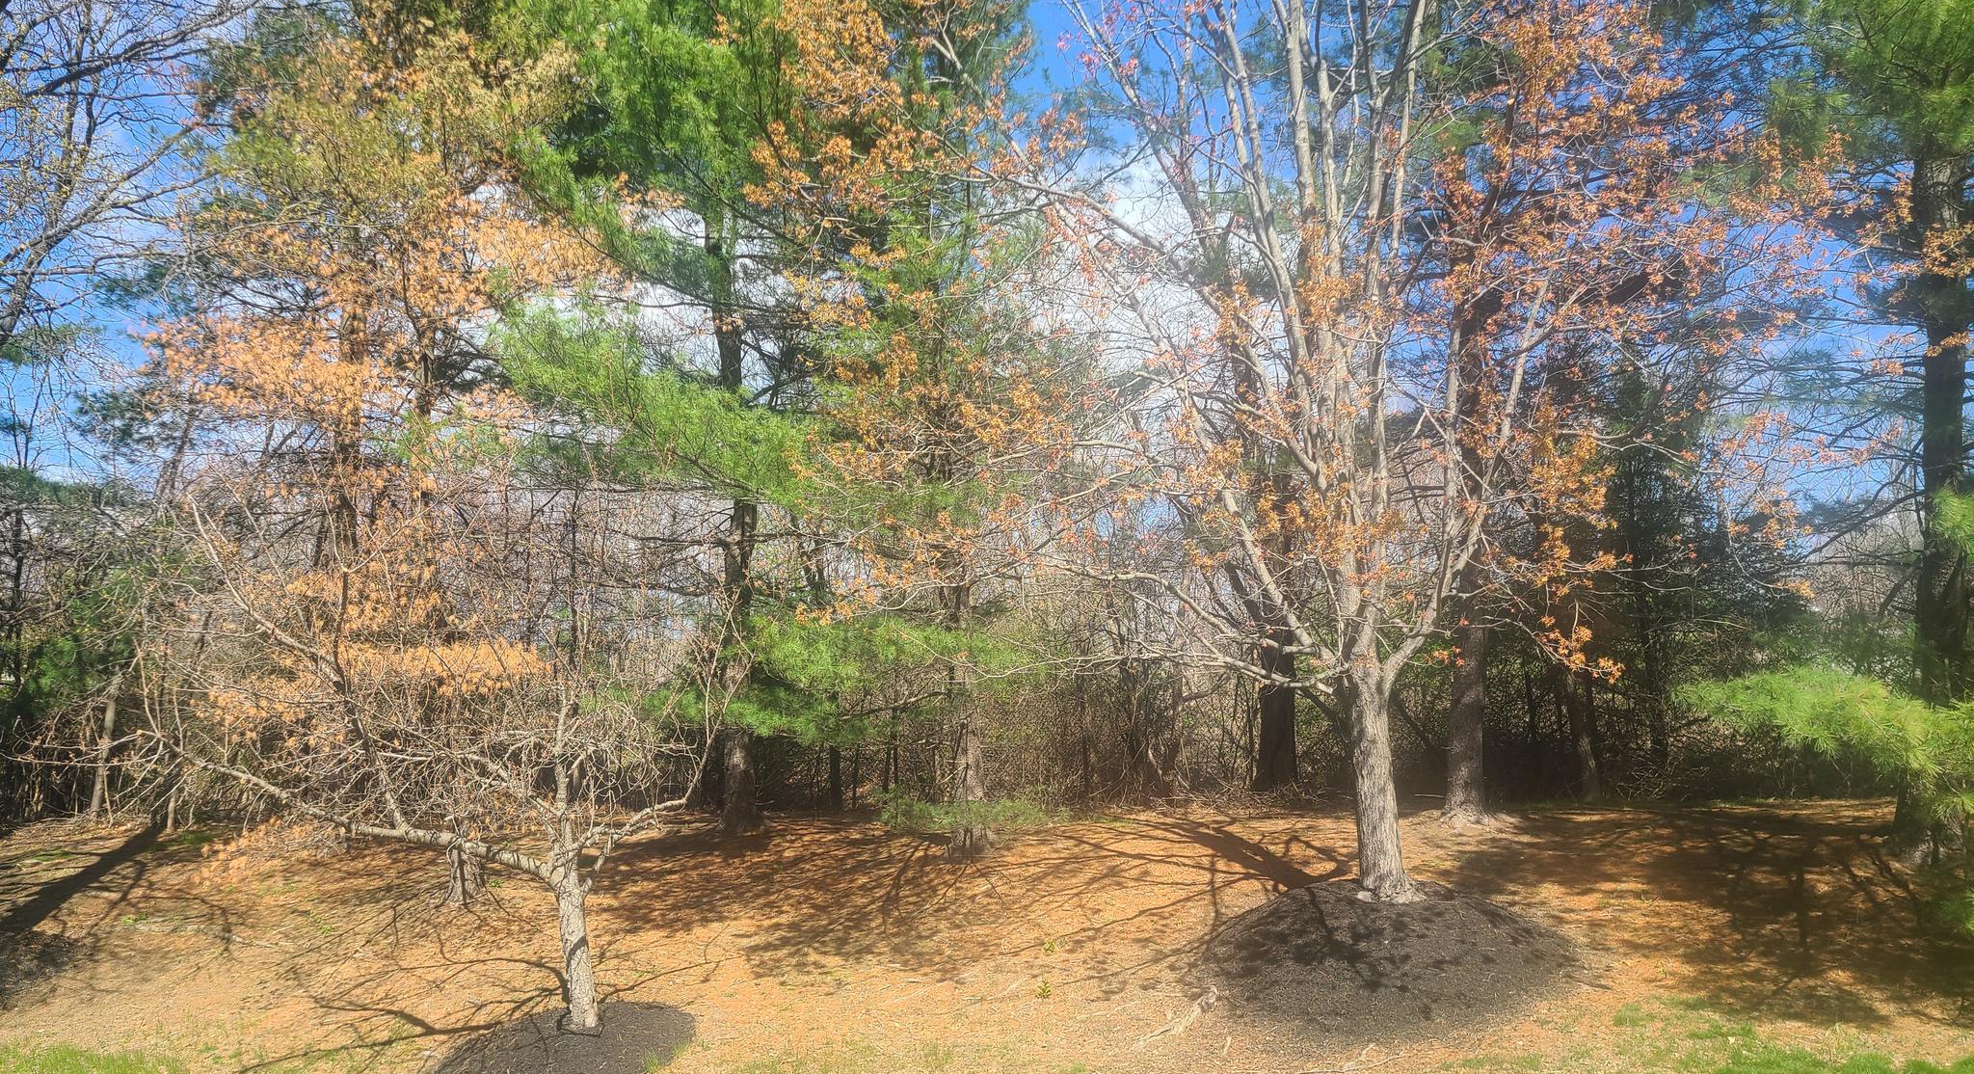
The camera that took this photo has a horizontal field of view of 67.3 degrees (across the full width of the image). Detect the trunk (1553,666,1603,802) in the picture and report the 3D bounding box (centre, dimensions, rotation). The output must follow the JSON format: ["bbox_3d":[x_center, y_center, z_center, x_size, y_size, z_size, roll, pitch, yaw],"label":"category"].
[{"bbox_3d":[5.577,1.857,14.000,0.349,1.281,0.291,0,0,0],"label":"trunk"}]

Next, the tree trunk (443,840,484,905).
[{"bbox_3d":[-3.355,2.149,9.500,0.257,0.415,0.247,0,0,0],"label":"tree trunk"}]

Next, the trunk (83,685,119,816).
[{"bbox_3d":[-7.881,1.908,13.200,0.220,1.222,0.165,7,0,0],"label":"trunk"}]

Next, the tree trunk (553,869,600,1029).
[{"bbox_3d":[-1.909,1.931,6.900,0.194,0.754,0.172,0,0,0],"label":"tree trunk"}]

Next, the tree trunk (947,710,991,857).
[{"bbox_3d":[-0.147,1.886,11.300,0.317,1.175,0.294,0,0,0],"label":"tree trunk"}]

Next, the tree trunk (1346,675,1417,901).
[{"bbox_3d":[2.498,1.594,9.400,0.411,1.437,0.372,0,0,0],"label":"tree trunk"}]

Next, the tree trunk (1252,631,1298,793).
[{"bbox_3d":[2.813,1.719,14.500,0.422,1.584,0.392,0,0,0],"label":"tree trunk"}]

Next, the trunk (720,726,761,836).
[{"bbox_3d":[-2.047,2.021,12.300,0.333,0.908,0.307,0,0,0],"label":"trunk"}]

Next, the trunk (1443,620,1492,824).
[{"bbox_3d":[4.212,1.623,13.000,0.419,1.798,0.379,0,0,0],"label":"trunk"}]

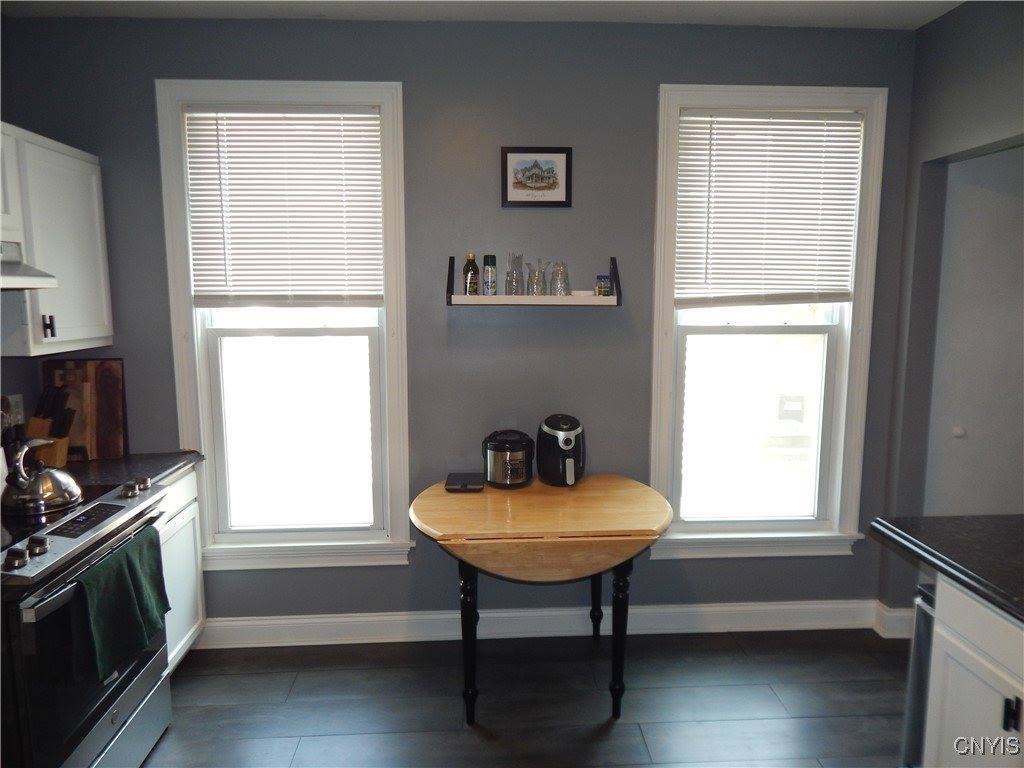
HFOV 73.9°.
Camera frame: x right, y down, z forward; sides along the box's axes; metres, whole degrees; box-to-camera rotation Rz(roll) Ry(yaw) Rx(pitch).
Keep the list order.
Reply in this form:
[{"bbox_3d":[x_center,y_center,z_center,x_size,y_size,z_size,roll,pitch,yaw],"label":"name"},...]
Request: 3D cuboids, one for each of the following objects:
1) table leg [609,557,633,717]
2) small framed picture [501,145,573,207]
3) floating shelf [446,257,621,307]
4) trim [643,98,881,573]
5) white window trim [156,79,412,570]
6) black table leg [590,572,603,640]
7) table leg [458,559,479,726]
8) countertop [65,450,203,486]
[{"bbox_3d":[0.391,0.874,2.475,0.070,0.710,0.070,-1,7,-3],"label":"table leg"},{"bbox_3d":[0.104,-0.855,2.825,0.293,0.242,0.022,-1,7,-3],"label":"small framed picture"},{"bbox_3d":[0.091,-0.425,2.821,0.715,0.202,0.140,-1,7,-3],"label":"floating shelf"},{"bbox_3d":[1.093,-0.227,2.953,0.995,2.027,0.070,-1,7,-3],"label":"trim"},{"bbox_3d":[-0.931,-0.208,2.863,1.000,2.031,0.070,-1,7,-3],"label":"white window trim"},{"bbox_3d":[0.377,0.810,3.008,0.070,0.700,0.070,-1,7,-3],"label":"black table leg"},{"bbox_3d":[-0.154,0.881,2.440,0.070,0.710,0.070,-1,7,-3],"label":"table leg"},{"bbox_3d":[-1.613,0.346,2.654,0.665,0.040,0.514,-1,7,-3],"label":"countertop"}]

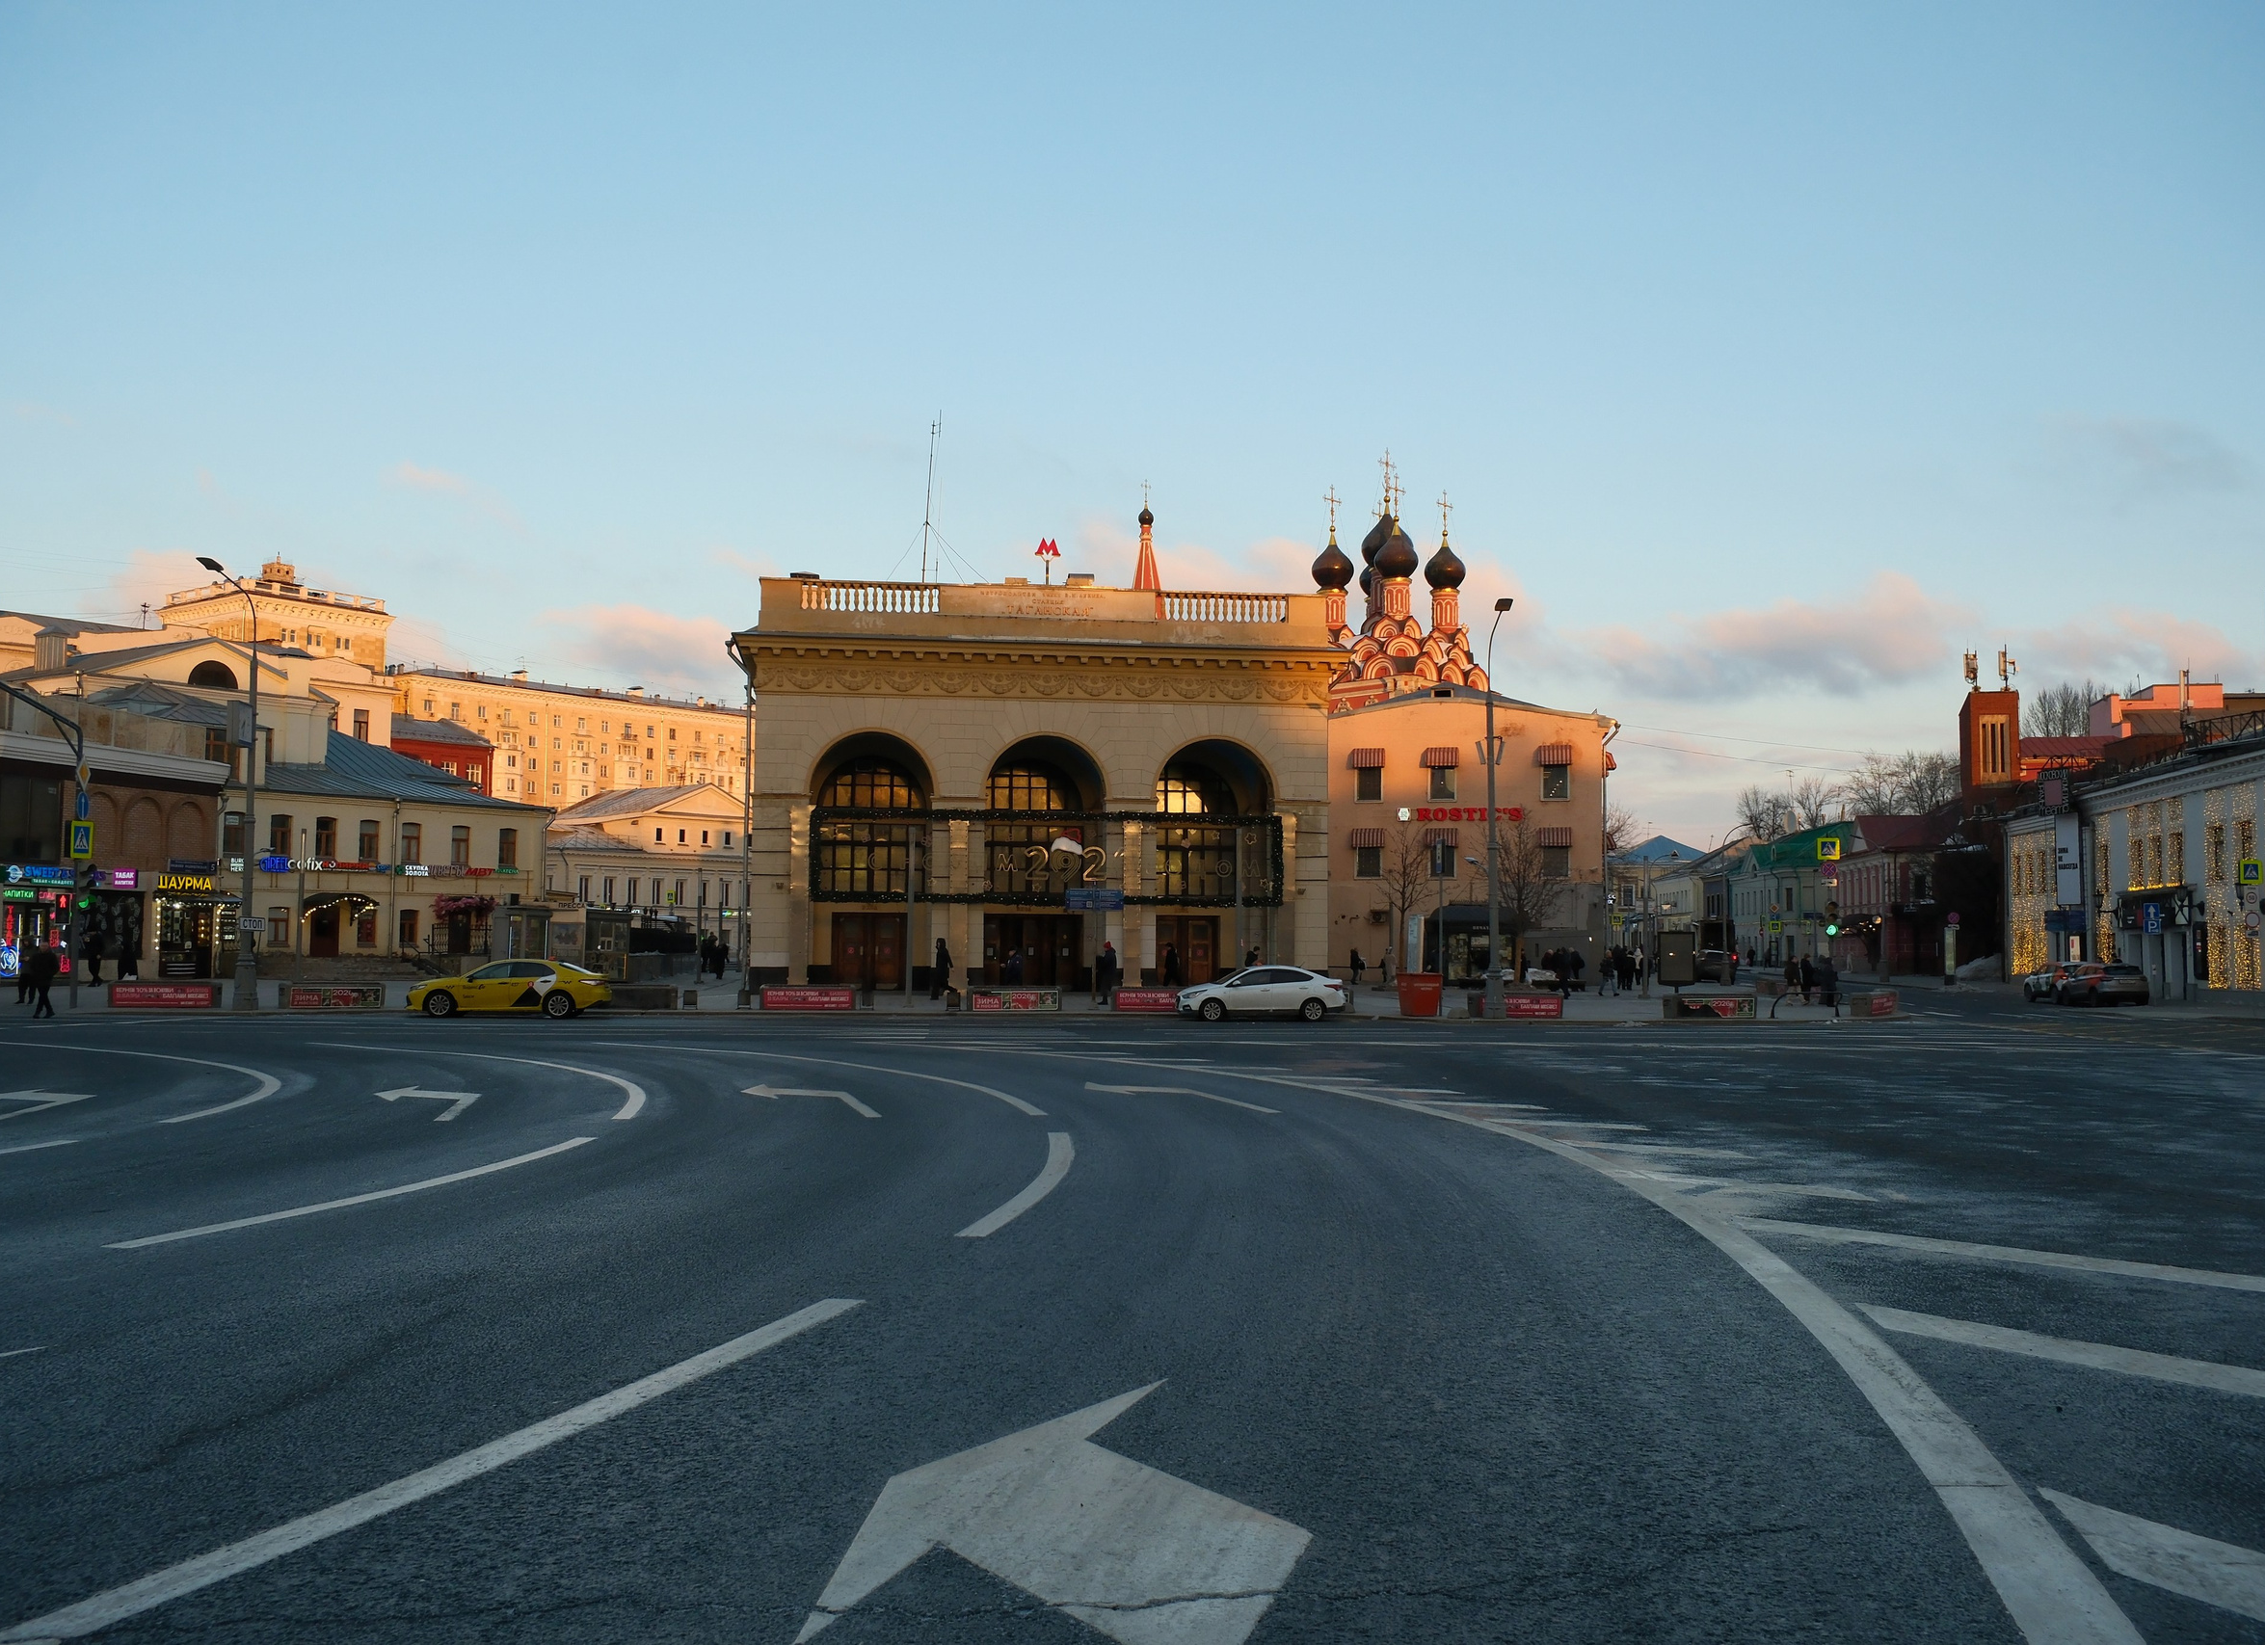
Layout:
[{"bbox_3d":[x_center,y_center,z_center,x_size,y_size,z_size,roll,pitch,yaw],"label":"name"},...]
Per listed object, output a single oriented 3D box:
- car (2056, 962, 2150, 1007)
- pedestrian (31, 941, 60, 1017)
[{"bbox_3d":[37.667,6.287,71.855,1.820,1.600,4.400,0,-4,8],"label":"car"},{"bbox_3d":[-25.265,3.670,43.000,0.500,1.770,0.580,3,-5,-37],"label":"pedestrian"}]

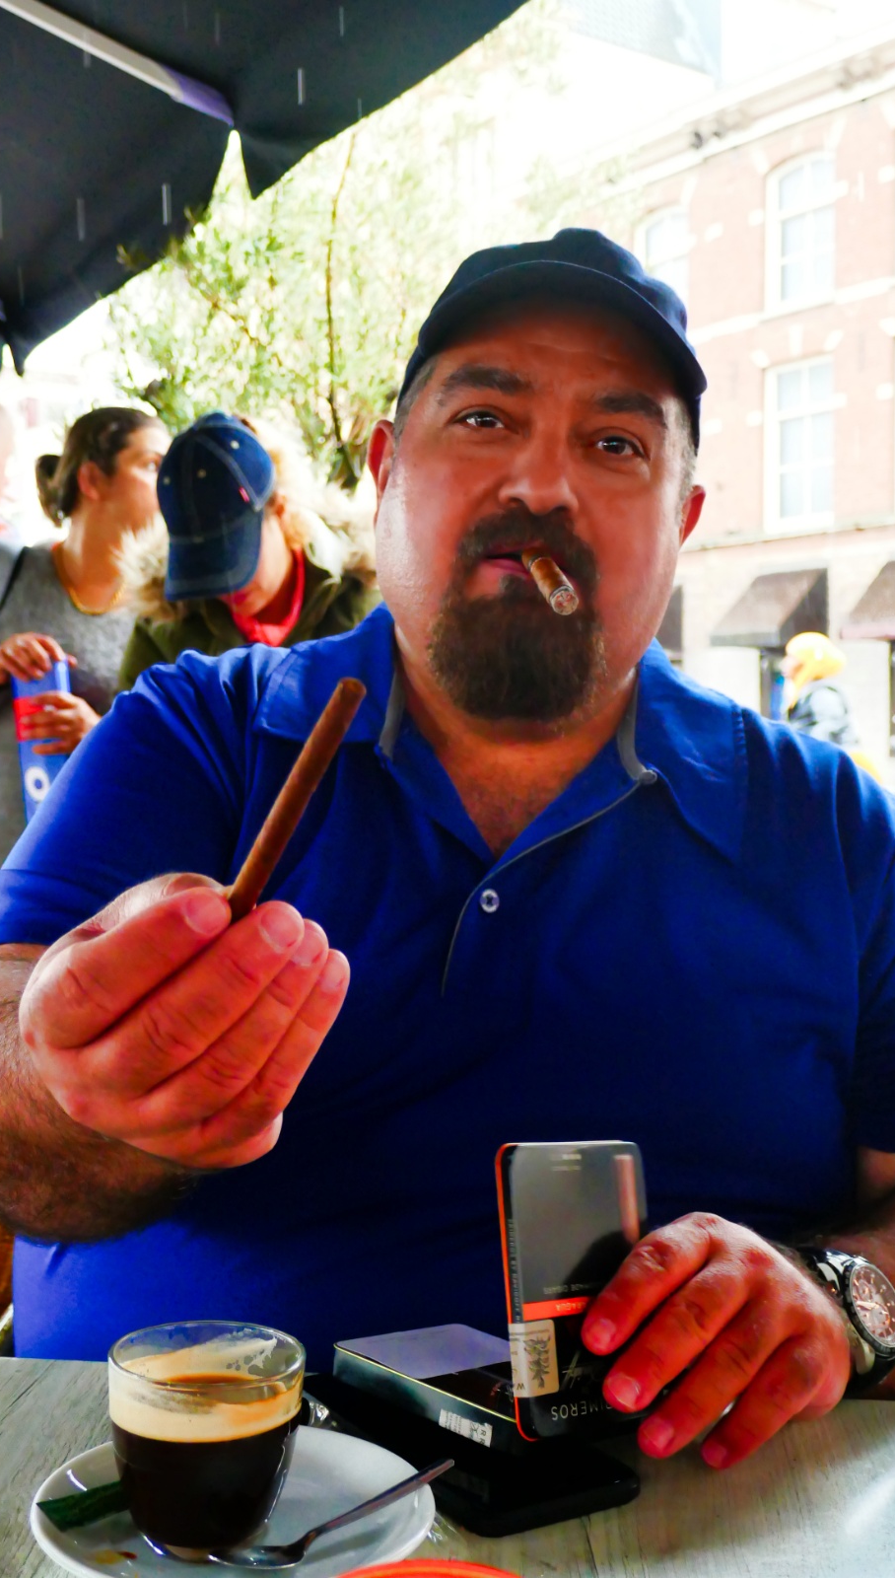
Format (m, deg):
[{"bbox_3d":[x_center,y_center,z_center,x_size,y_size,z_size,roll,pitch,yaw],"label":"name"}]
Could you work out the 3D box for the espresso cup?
[{"bbox_3d":[-0.080,0.219,0.572,0.065,0.060,0.065,0,2,0],"label":"espresso cup"}]

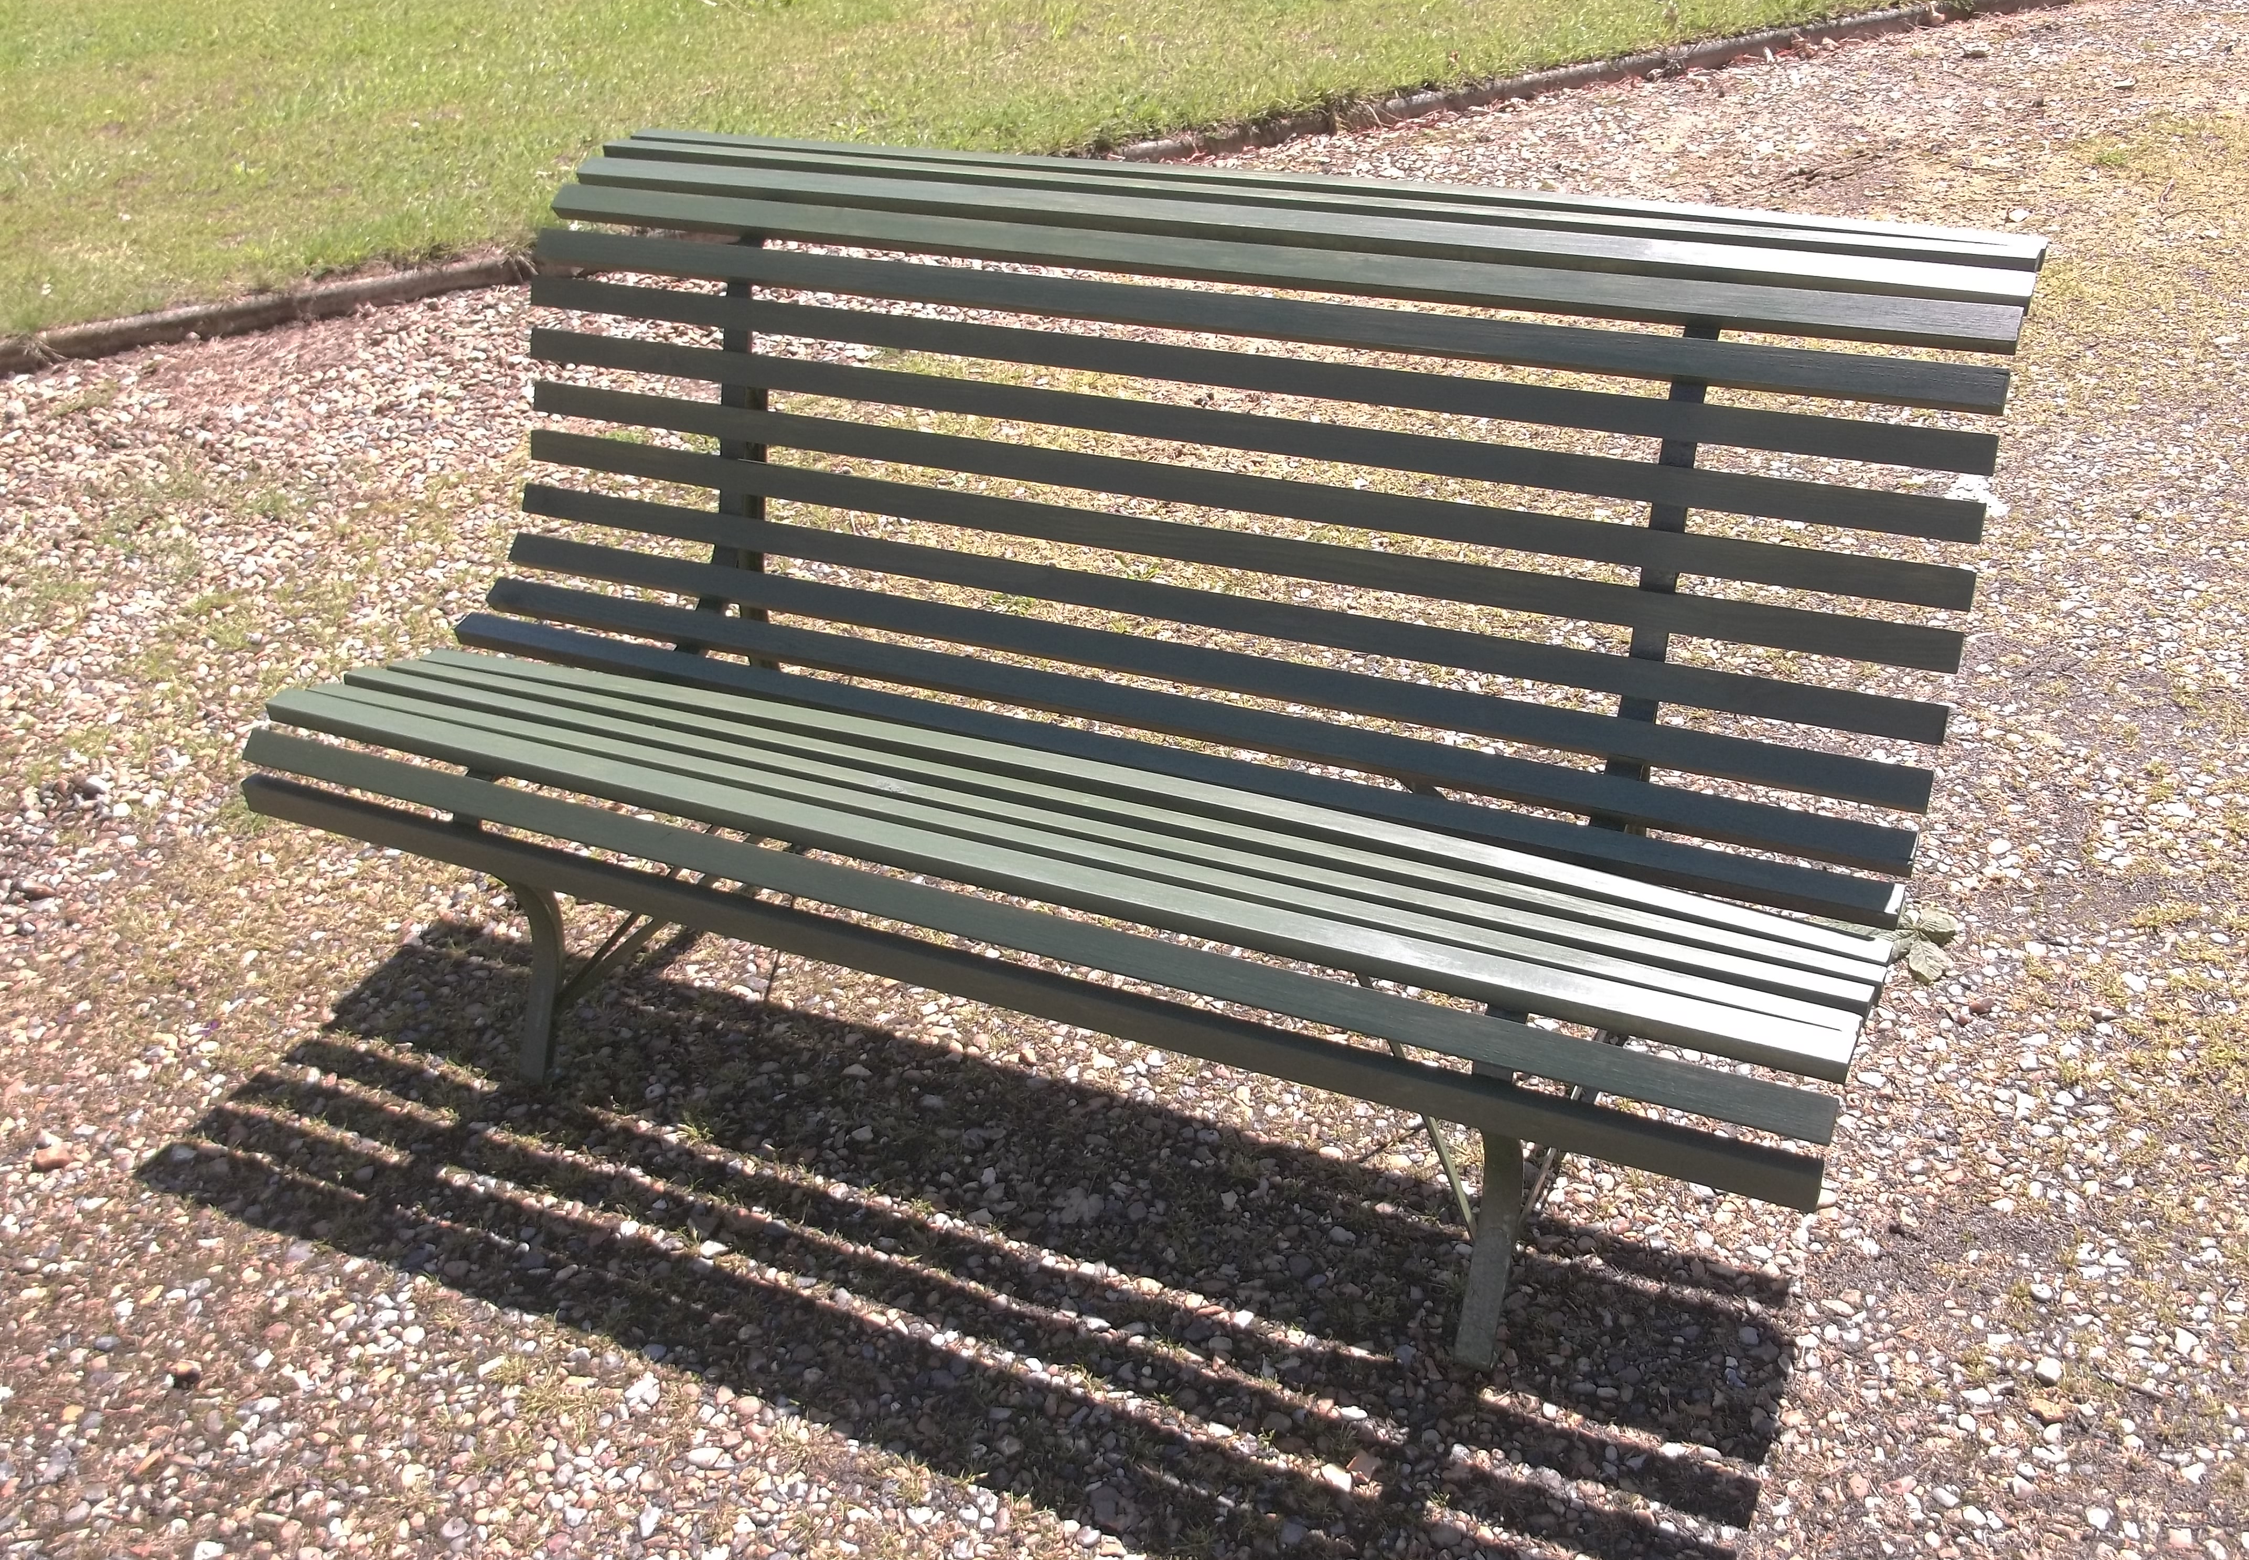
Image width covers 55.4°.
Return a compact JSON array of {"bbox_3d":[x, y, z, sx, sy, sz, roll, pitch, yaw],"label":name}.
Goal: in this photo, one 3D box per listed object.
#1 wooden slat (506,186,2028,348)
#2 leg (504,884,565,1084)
[{"bbox_3d":[0.068,-0.599,2.457,1.800,0.024,0.039,11,68,24],"label":"wooden slat"},{"bbox_3d":[-0.700,0.235,2.542,0.036,0.280,0.095,11,34,24],"label":"leg"}]

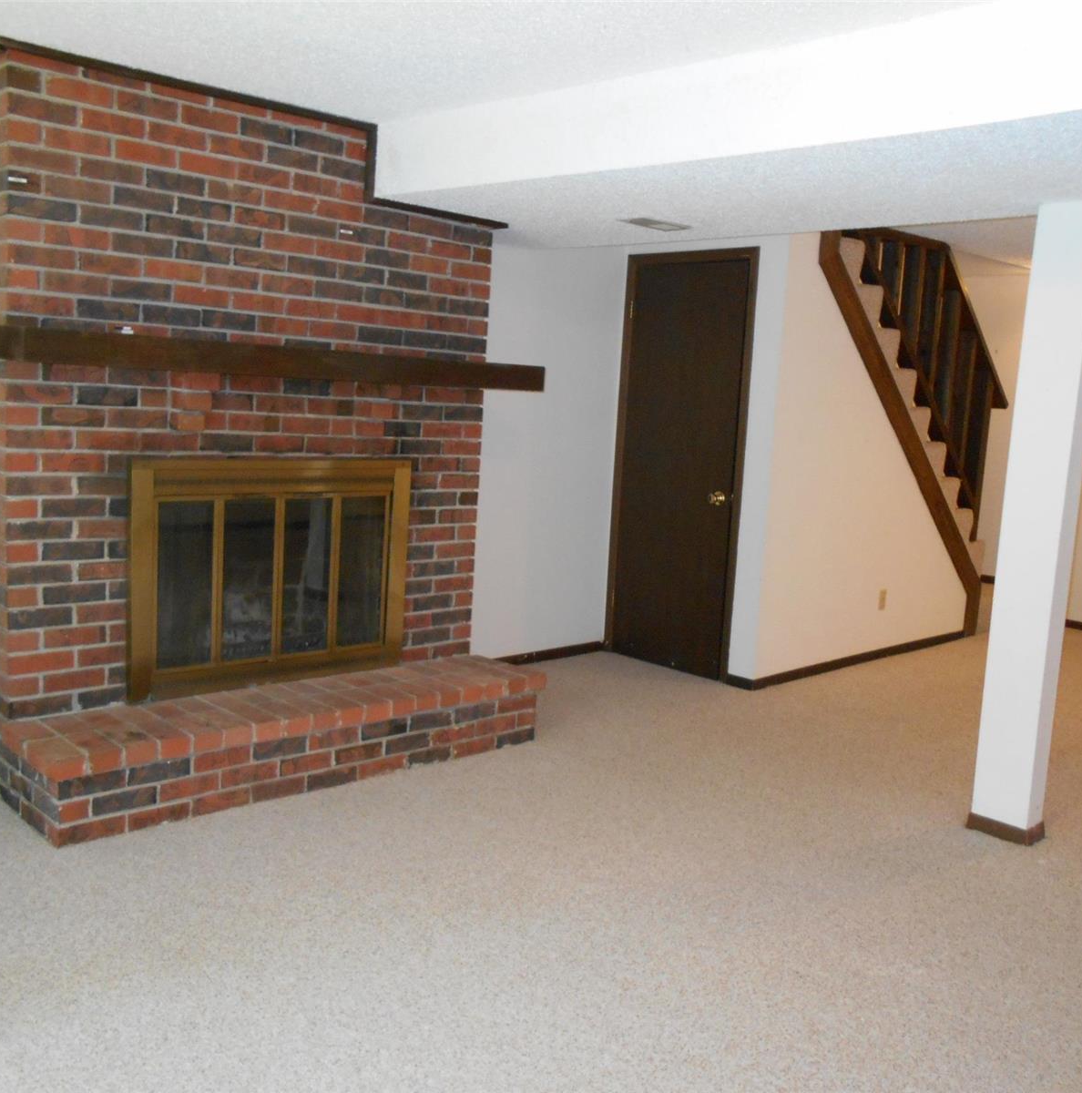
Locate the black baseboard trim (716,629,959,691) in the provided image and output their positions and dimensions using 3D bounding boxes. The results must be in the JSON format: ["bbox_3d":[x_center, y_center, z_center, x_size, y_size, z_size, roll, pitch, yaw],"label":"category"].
[{"bbox_3d":[1.789,0.602,6.095,2.245,0.068,0.150,-3,10,-43],"label":"black baseboard trim"}]

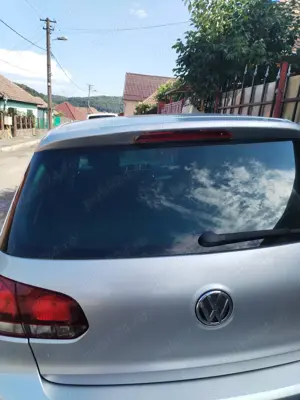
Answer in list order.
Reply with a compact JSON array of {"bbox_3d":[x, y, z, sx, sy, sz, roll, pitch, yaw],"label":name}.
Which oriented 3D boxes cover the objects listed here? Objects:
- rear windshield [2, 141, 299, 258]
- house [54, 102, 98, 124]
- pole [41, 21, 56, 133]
[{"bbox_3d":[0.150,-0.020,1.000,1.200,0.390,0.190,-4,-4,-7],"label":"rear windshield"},{"bbox_3d":[-14.216,-16.110,58.158,8.000,5.100,10.000,1,15,-8],"label":"house"},{"bbox_3d":[-7.738,-9.380,23.155,1.200,8.247,0.320,1,15,-8],"label":"pole"}]

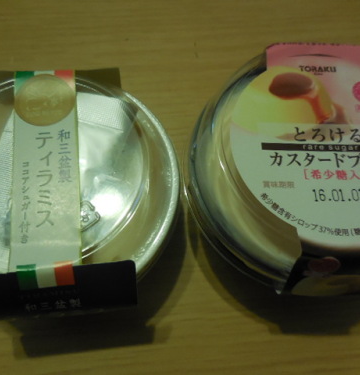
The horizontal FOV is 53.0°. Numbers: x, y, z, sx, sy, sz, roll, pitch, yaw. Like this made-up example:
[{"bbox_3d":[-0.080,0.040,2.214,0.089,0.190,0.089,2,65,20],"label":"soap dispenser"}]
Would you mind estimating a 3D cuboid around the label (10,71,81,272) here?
[{"bbox_3d":[-0.052,-0.010,0.140,0.025,0.003,0.082,-5,73,-6],"label":"label"}]

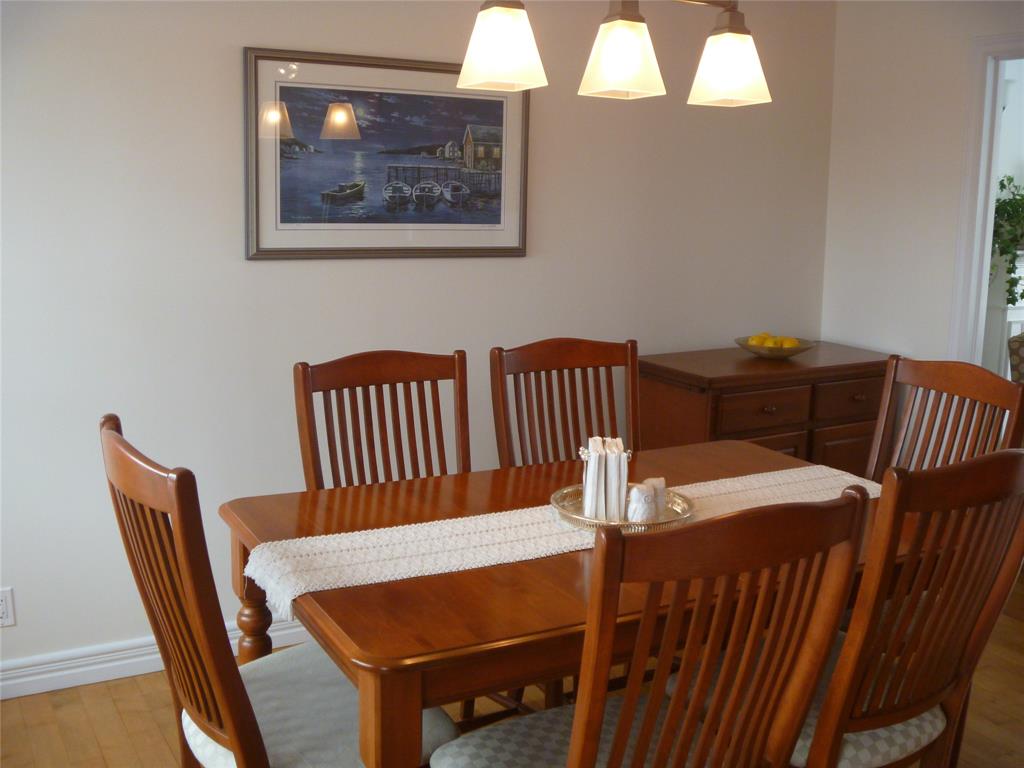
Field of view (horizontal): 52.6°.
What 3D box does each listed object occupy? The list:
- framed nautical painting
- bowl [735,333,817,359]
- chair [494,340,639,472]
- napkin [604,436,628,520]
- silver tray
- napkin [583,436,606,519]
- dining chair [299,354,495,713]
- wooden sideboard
[{"bbox_3d":[-0.355,-0.699,3.225,0.940,0.608,0.030,-5,11,-28],"label":"framed nautical painting"},{"bbox_3d":[0.967,-0.141,3.807,0.300,0.080,0.300,0,10,0],"label":"bowl"},{"bbox_3d":[0.281,0.412,2.845,0.490,1.020,0.560,-5,11,-28],"label":"chair"},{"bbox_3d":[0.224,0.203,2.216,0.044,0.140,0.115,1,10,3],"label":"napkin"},{"bbox_3d":[0.230,0.264,2.188,0.305,0.032,0.305,0,10,0],"label":"silver tray"},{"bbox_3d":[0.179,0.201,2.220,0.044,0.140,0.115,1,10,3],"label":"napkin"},{"bbox_3d":[-0.219,0.454,2.578,0.490,1.020,0.560,-5,11,-28],"label":"dining chair"},{"bbox_3d":[0.922,0.329,3.833,0.950,0.860,0.490,-5,11,-30],"label":"wooden sideboard"}]

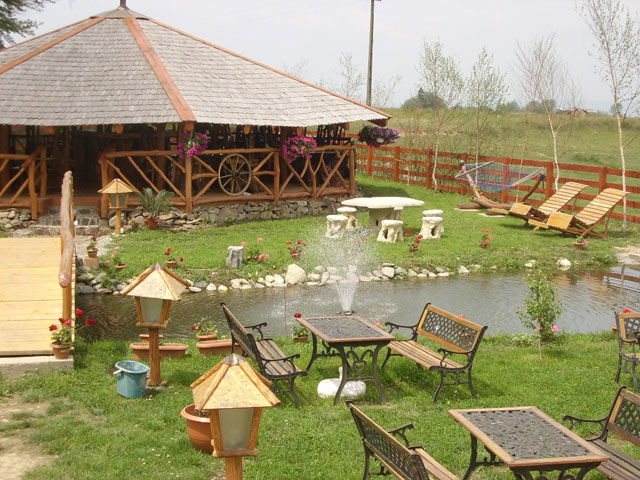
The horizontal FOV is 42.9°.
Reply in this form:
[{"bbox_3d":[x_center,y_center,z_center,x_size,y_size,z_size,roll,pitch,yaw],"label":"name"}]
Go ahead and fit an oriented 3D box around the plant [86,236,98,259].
[{"bbox_3d":[-4.186,0.138,14.969,0.220,0.400,0.220,1,8,0],"label":"plant"}]

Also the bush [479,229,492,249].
[{"bbox_3d":[3.496,-0.045,17.126,0.300,0.410,0.300,3,8,11],"label":"bush"}]

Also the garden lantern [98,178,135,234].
[{"bbox_3d":[-4.594,-0.765,18.500,0.630,1.270,0.630,7,10,33],"label":"garden lantern"}]

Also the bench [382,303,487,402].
[{"bbox_3d":[1.219,1.210,9.089,0.630,0.770,1.280,-1,8,-21],"label":"bench"}]

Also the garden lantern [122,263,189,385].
[{"bbox_3d":[-1.726,0.902,8.615,0.600,1.340,0.600,2,8,3],"label":"garden lantern"}]

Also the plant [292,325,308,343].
[{"bbox_3d":[-0.252,1.218,10.600,0.210,0.210,0.200,1,8,0],"label":"plant"}]

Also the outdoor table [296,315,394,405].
[{"bbox_3d":[0.257,1.301,8.874,0.750,0.700,1.000,-2,9,-20],"label":"outdoor table"}]

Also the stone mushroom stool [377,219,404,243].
[{"bbox_3d":[1.486,-0.187,17.100,0.500,0.420,0.500,1,8,0],"label":"stone mushroom stool"}]

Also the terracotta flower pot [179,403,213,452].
[{"bbox_3d":[-0.962,1.642,7.050,0.485,0.350,0.485,1,8,0],"label":"terracotta flower pot"}]

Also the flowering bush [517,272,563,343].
[{"bbox_3d":[2.983,0.917,11.057,0.600,0.950,0.600,1,8,0],"label":"flowering bush"}]

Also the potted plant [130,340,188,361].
[{"bbox_3d":[-1.918,1.317,9.714,0.680,0.190,0.230,1,8,0],"label":"potted plant"}]

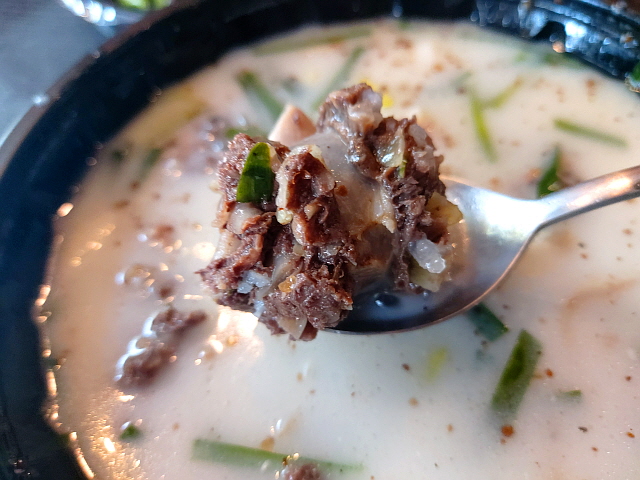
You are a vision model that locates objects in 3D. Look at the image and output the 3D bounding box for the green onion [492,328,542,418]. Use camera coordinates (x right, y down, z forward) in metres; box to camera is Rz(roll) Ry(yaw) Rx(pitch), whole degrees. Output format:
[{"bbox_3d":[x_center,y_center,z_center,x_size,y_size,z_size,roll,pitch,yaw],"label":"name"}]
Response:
[{"bbox_3d":[0.048,0.032,0.112,0.005,0.004,0.021,25,62,18],"label":"green onion"}]

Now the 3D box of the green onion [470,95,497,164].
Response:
[{"bbox_3d":[0.055,-0.039,0.157,0.003,0.003,0.032,-3,57,2],"label":"green onion"}]

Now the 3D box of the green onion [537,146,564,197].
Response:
[{"bbox_3d":[0.071,-0.020,0.142,0.004,0.004,0.024,20,60,15],"label":"green onion"}]

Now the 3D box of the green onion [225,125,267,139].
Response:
[{"bbox_3d":[-0.025,-0.037,0.159,0.015,0.004,0.003,6,58,7],"label":"green onion"}]

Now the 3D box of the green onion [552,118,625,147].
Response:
[{"bbox_3d":[0.089,-0.035,0.153,0.023,0.003,0.003,27,62,19],"label":"green onion"}]

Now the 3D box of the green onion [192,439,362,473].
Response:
[{"bbox_3d":[-0.010,0.049,0.104,0.038,0.003,0.003,4,57,6],"label":"green onion"}]

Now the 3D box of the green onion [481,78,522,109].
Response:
[{"bbox_3d":[0.065,-0.053,0.165,0.020,0.003,0.003,-36,62,-19],"label":"green onion"}]

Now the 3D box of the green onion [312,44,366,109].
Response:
[{"bbox_3d":[0.007,-0.061,0.173,0.003,0.003,0.040,23,61,17],"label":"green onion"}]

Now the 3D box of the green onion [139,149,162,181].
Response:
[{"bbox_3d":[-0.057,-0.025,0.154,0.003,0.003,0.013,10,58,9],"label":"green onion"}]

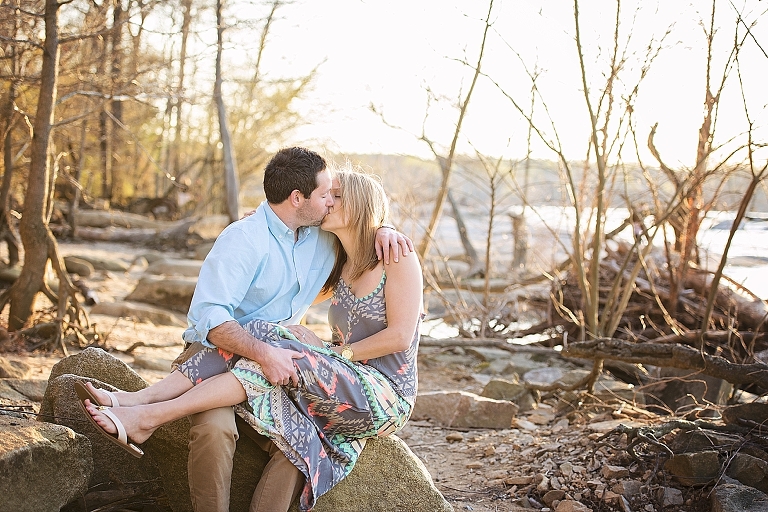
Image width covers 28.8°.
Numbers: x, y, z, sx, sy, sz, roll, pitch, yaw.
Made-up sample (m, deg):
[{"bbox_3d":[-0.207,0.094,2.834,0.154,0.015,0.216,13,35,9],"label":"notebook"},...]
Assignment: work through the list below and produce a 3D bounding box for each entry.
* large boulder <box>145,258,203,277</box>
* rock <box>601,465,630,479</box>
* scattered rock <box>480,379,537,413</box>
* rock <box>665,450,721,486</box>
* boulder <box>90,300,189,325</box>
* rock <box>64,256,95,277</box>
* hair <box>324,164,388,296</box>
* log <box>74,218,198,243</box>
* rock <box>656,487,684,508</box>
[{"bbox_3d":[-2.234,0.123,16.000,0.720,0.190,0.500,0,2,0],"label":"large boulder"},{"bbox_3d":[0.907,0.844,5.850,0.120,0.060,0.090,0,2,0],"label":"rock"},{"bbox_3d":[0.641,0.724,7.750,0.310,0.190,0.240,0,2,0],"label":"scattered rock"},{"bbox_3d":[1.188,0.818,5.750,0.220,0.140,0.170,0,2,0],"label":"rock"},{"bbox_3d":[-1.891,0.443,11.500,0.740,0.190,0.450,0,2,0],"label":"boulder"},{"bbox_3d":[-3.171,0.109,15.500,0.340,0.200,0.300,0,2,0],"label":"rock"},{"bbox_3d":[-0.088,-0.082,4.600,0.210,0.370,0.200,-1,2,-21],"label":"hair"},{"bbox_3d":[-3.812,-0.393,23.000,1.950,0.360,0.420,0,2,0],"label":"log"},{"bbox_3d":[1.046,0.881,5.450,0.105,0.085,0.085,0,2,0],"label":"rock"}]

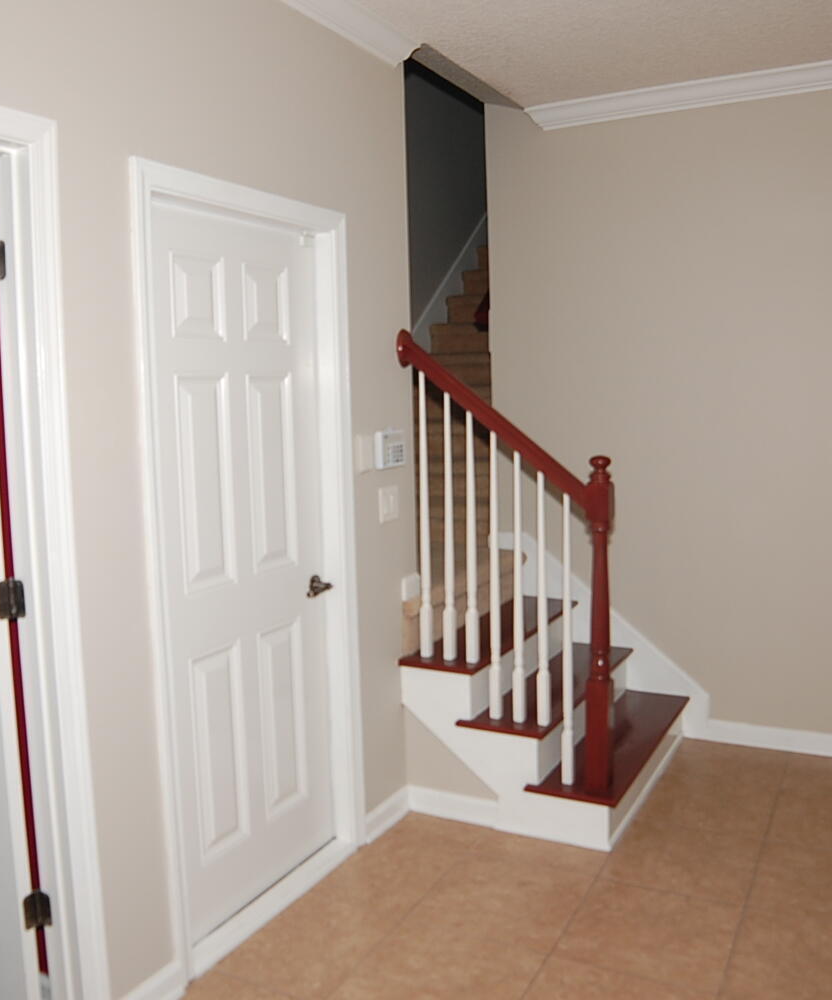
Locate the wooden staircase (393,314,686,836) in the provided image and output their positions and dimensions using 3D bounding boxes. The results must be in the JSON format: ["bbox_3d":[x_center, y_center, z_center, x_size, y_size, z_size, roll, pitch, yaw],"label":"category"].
[{"bbox_3d":[0.558,0.231,3.470,0.808,1.773,1.131,2,8,27],"label":"wooden staircase"}]

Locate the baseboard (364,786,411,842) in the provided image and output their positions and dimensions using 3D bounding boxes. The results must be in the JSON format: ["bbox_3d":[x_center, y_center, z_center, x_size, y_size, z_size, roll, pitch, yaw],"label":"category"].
[{"bbox_3d":[-0.099,1.130,3.171,0.016,0.094,0.296,3,8,32],"label":"baseboard"}]

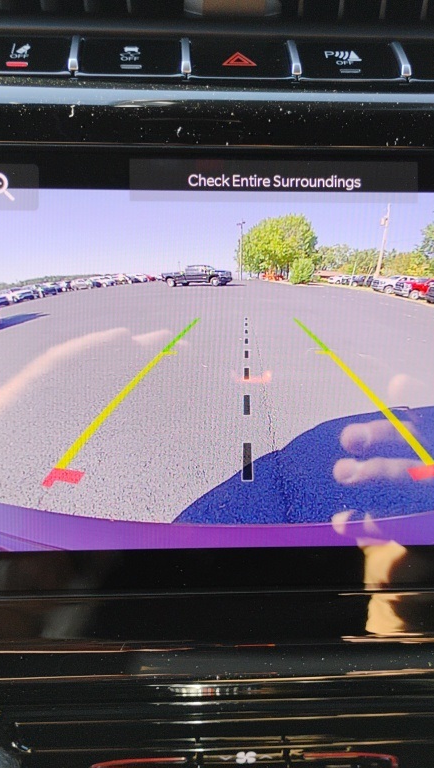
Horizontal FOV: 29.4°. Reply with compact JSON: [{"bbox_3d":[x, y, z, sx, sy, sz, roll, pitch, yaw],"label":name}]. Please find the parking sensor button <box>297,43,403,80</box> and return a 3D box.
[{"bbox_3d":[0.042,-0.101,0.269,0.034,0.010,0.021,0,51,-4],"label":"parking sensor button"}]

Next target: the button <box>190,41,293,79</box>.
[{"bbox_3d":[0.007,-0.100,0.267,0.034,0.010,0.021,0,51,-4],"label":"button"}]

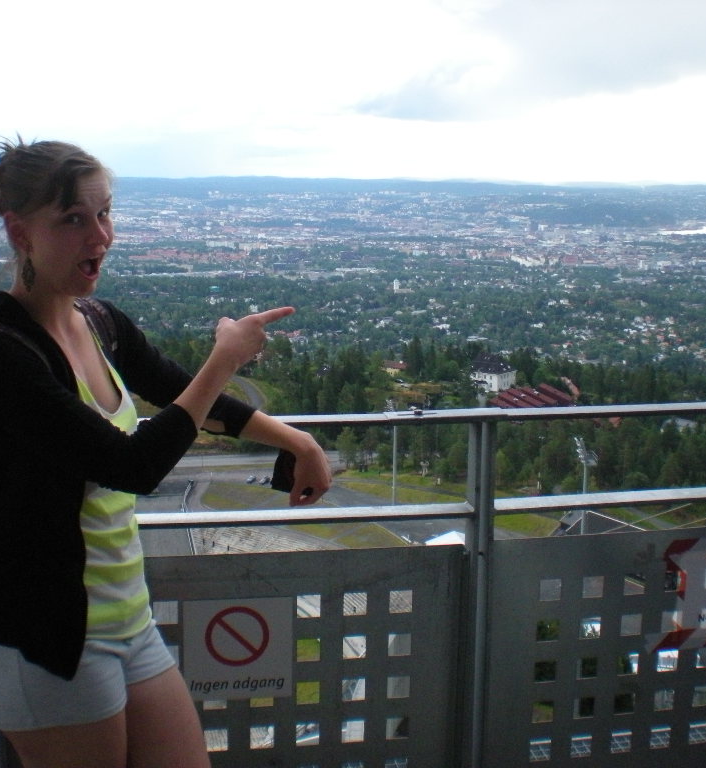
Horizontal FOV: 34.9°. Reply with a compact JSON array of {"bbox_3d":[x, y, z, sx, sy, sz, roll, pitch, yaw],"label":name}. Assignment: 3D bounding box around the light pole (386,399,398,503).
[{"bbox_3d":[10.419,19.150,299.213,2.100,30.700,2.100,-5,12,-29],"label":"light pole"}]

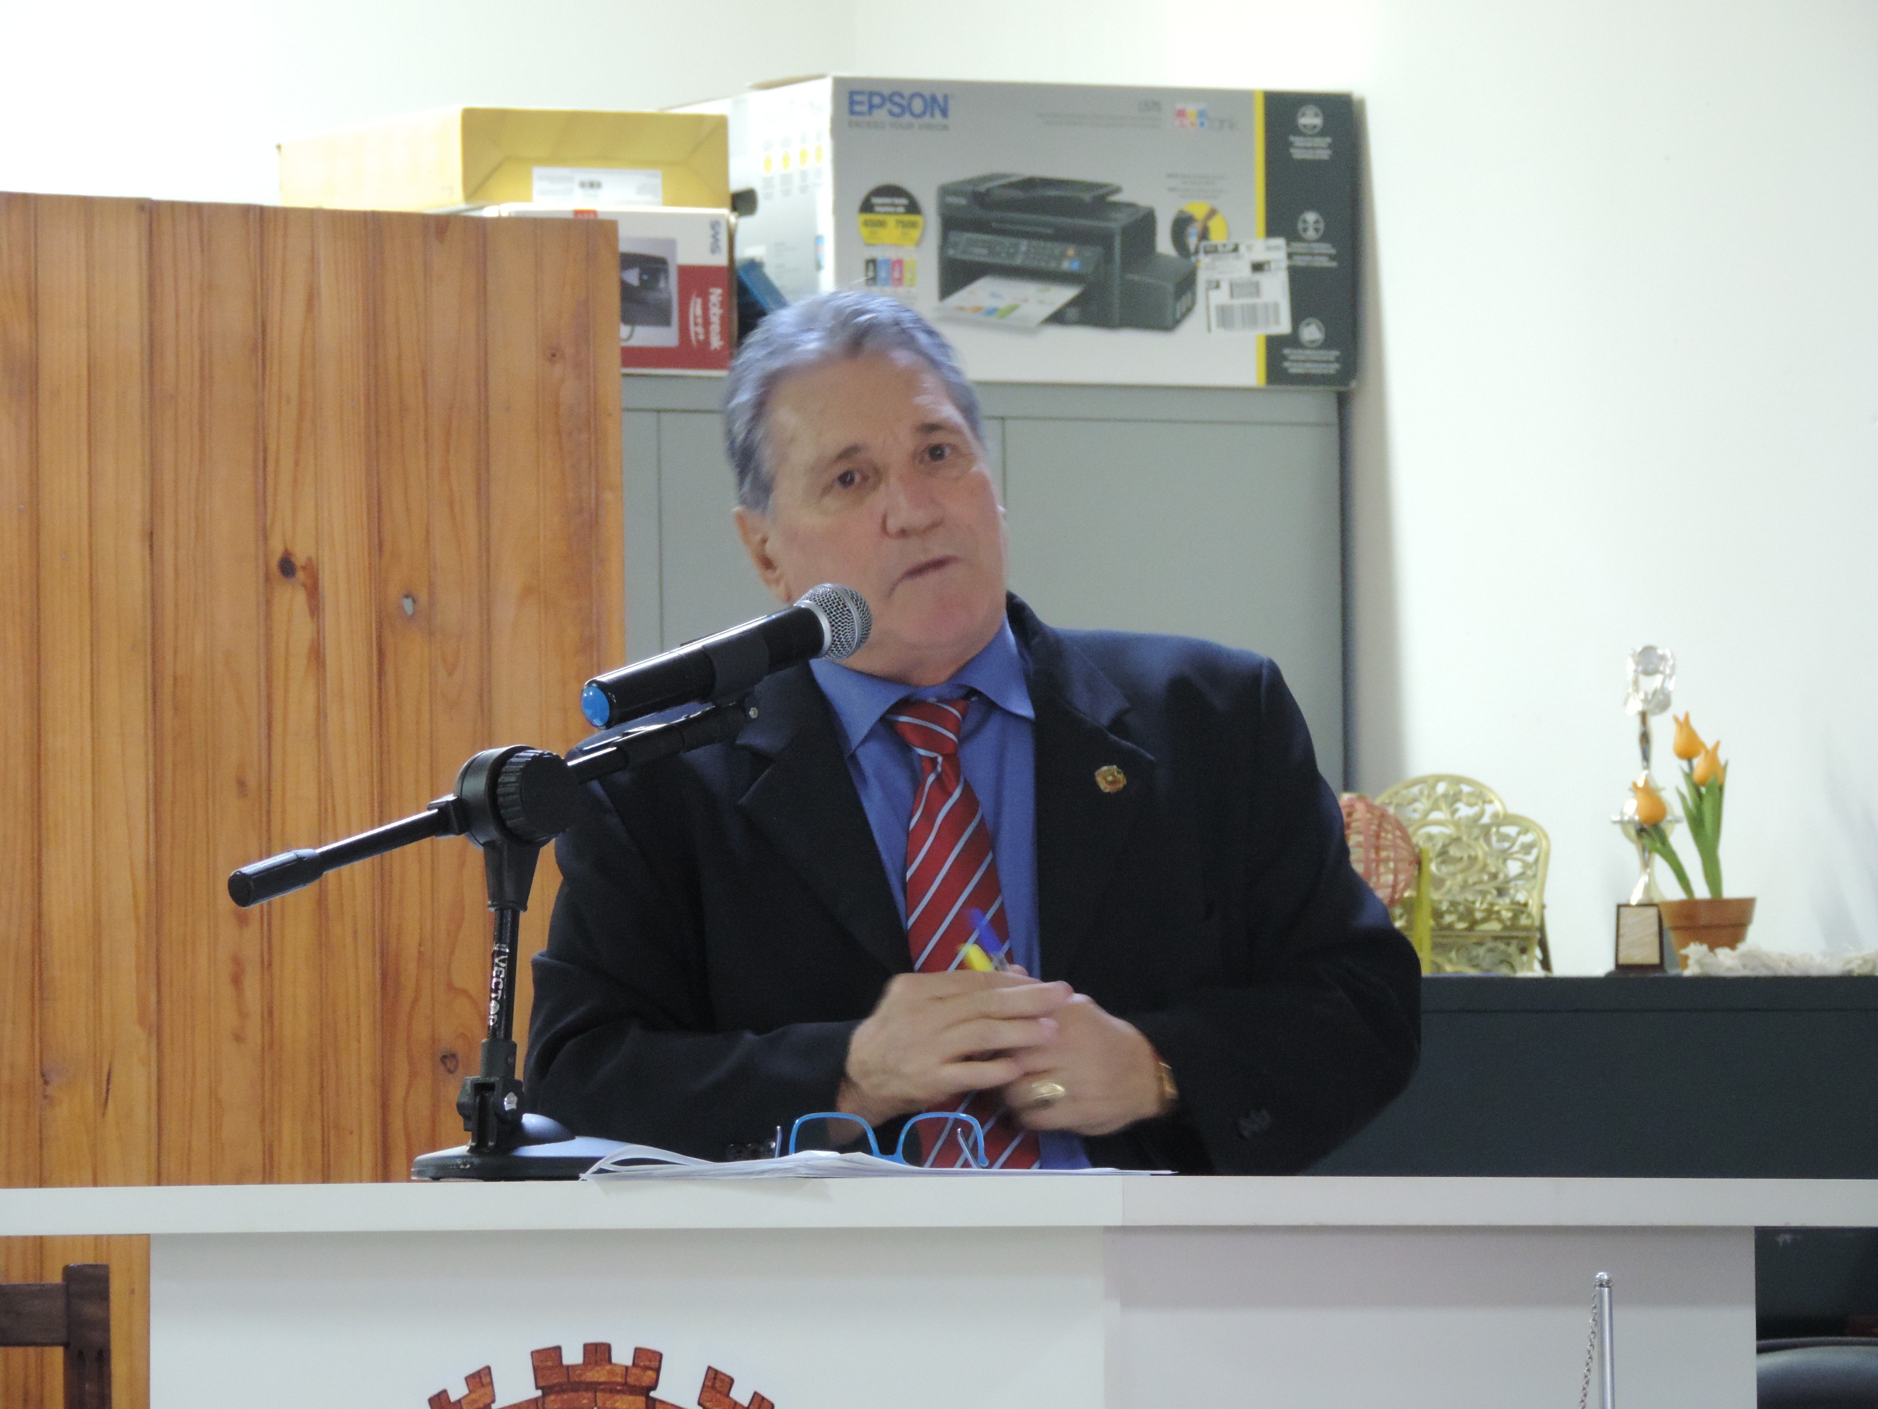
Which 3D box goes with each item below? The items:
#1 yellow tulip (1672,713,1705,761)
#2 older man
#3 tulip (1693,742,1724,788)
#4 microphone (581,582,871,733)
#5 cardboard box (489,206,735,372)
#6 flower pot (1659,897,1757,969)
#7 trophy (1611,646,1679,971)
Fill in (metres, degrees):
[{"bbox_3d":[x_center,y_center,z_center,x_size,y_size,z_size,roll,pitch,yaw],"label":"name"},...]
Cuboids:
[{"bbox_3d":[0.679,0.029,12.300,0.029,0.043,0.029,0,-2,0],"label":"yellow tulip"},{"bbox_3d":[0.028,0.569,9.165,0.590,1.700,0.400,0,-2,-3],"label":"older man"},{"bbox_3d":[0.699,0.055,12.300,0.028,0.041,0.028,0,-2,0],"label":"tulip"},{"bbox_3d":[-0.140,-0.030,8.950,0.230,0.051,0.051,-17,-3,-31],"label":"microphone"},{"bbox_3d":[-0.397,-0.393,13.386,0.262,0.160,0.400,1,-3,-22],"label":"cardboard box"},{"bbox_3d":[0.697,0.210,12.300,0.089,0.068,0.089,0,-2,0],"label":"flower pot"},{"bbox_3d":[0.639,0.095,12.300,0.056,0.292,0.050,0,-2,-8],"label":"trophy"}]

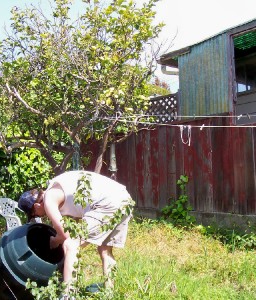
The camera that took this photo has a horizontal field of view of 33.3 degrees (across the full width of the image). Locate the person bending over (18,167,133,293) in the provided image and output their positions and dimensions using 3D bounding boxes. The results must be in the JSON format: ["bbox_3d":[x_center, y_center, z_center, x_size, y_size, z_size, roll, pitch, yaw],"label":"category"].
[{"bbox_3d":[-0.440,0.700,3.700,0.930,1.000,0.520,-2,-5,9],"label":"person bending over"}]

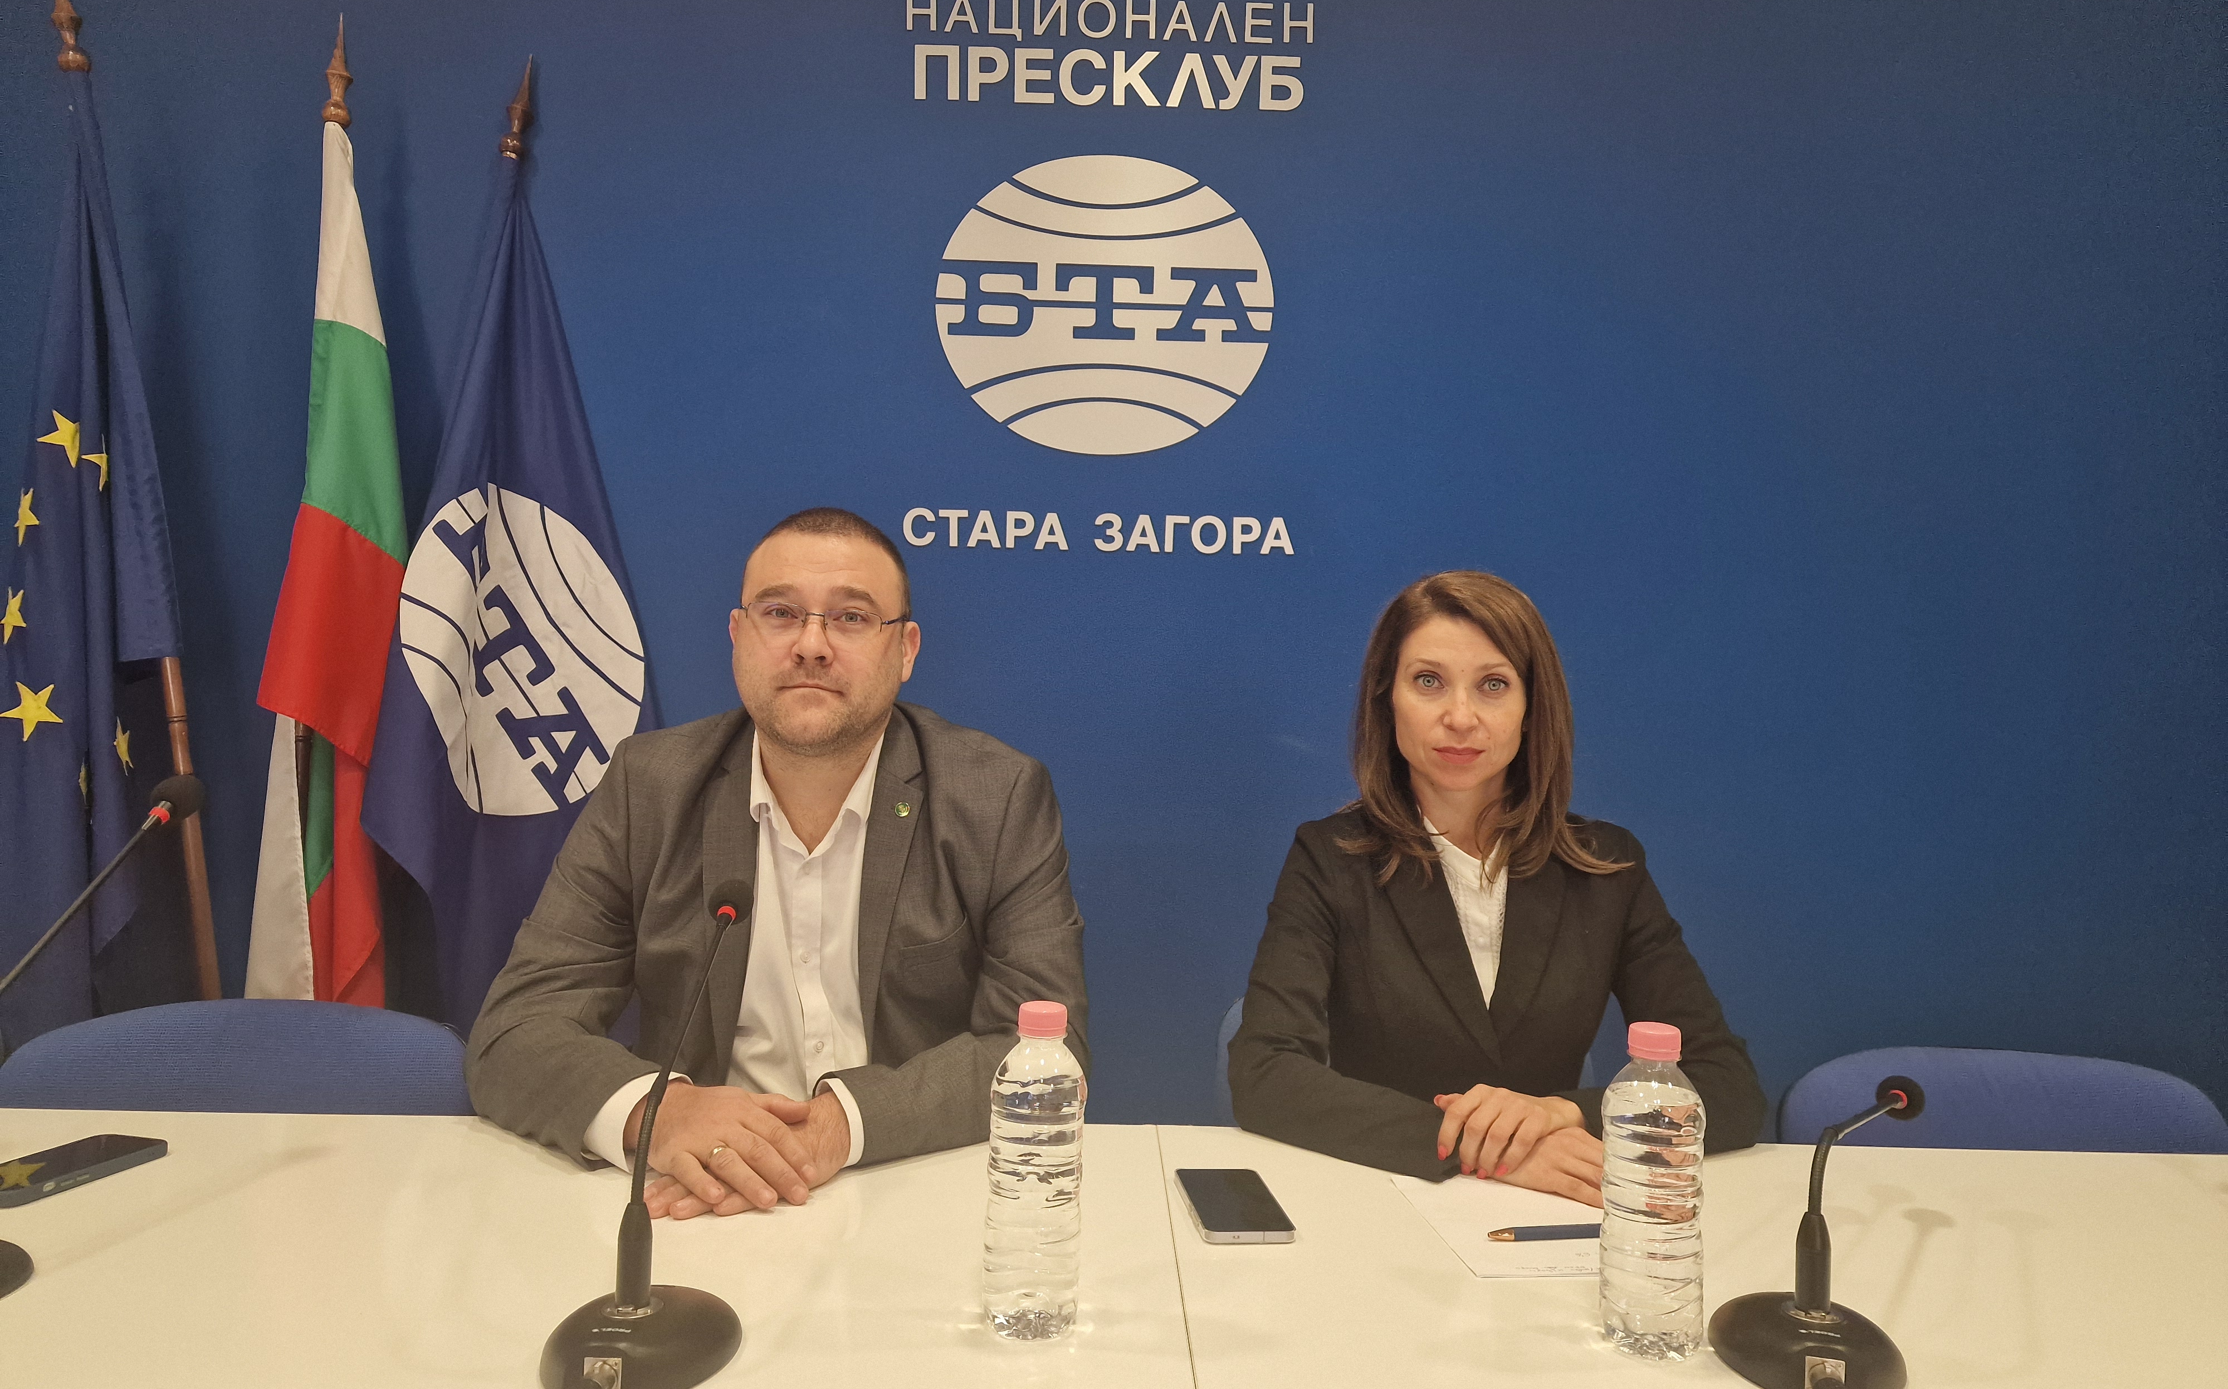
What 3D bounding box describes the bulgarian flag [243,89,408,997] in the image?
[{"bbox_3d":[-1.200,-0.145,2.270,0.260,1.420,0.190,1,0,-11],"label":"bulgarian flag"}]

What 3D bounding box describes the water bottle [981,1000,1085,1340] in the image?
[{"bbox_3d":[-0.050,0.311,0.984,0.065,0.209,0.065,1,0,0],"label":"water bottle"}]

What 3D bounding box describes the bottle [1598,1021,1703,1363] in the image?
[{"bbox_3d":[0.355,0.322,0.975,0.065,0.208,0.065,1,0,0],"label":"bottle"}]

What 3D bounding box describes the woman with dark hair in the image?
[{"bbox_3d":[0.367,0.523,1.490,0.520,1.290,0.660,1,0,5],"label":"woman with dark hair"}]

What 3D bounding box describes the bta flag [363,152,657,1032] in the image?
[{"bbox_3d":[-0.950,-0.140,2.380,0.500,1.450,0.190,1,0,-11],"label":"bta flag"}]

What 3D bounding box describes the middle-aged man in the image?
[{"bbox_3d":[-0.323,0.486,1.460,0.600,1.330,0.680,1,0,-2],"label":"middle-aged man"}]

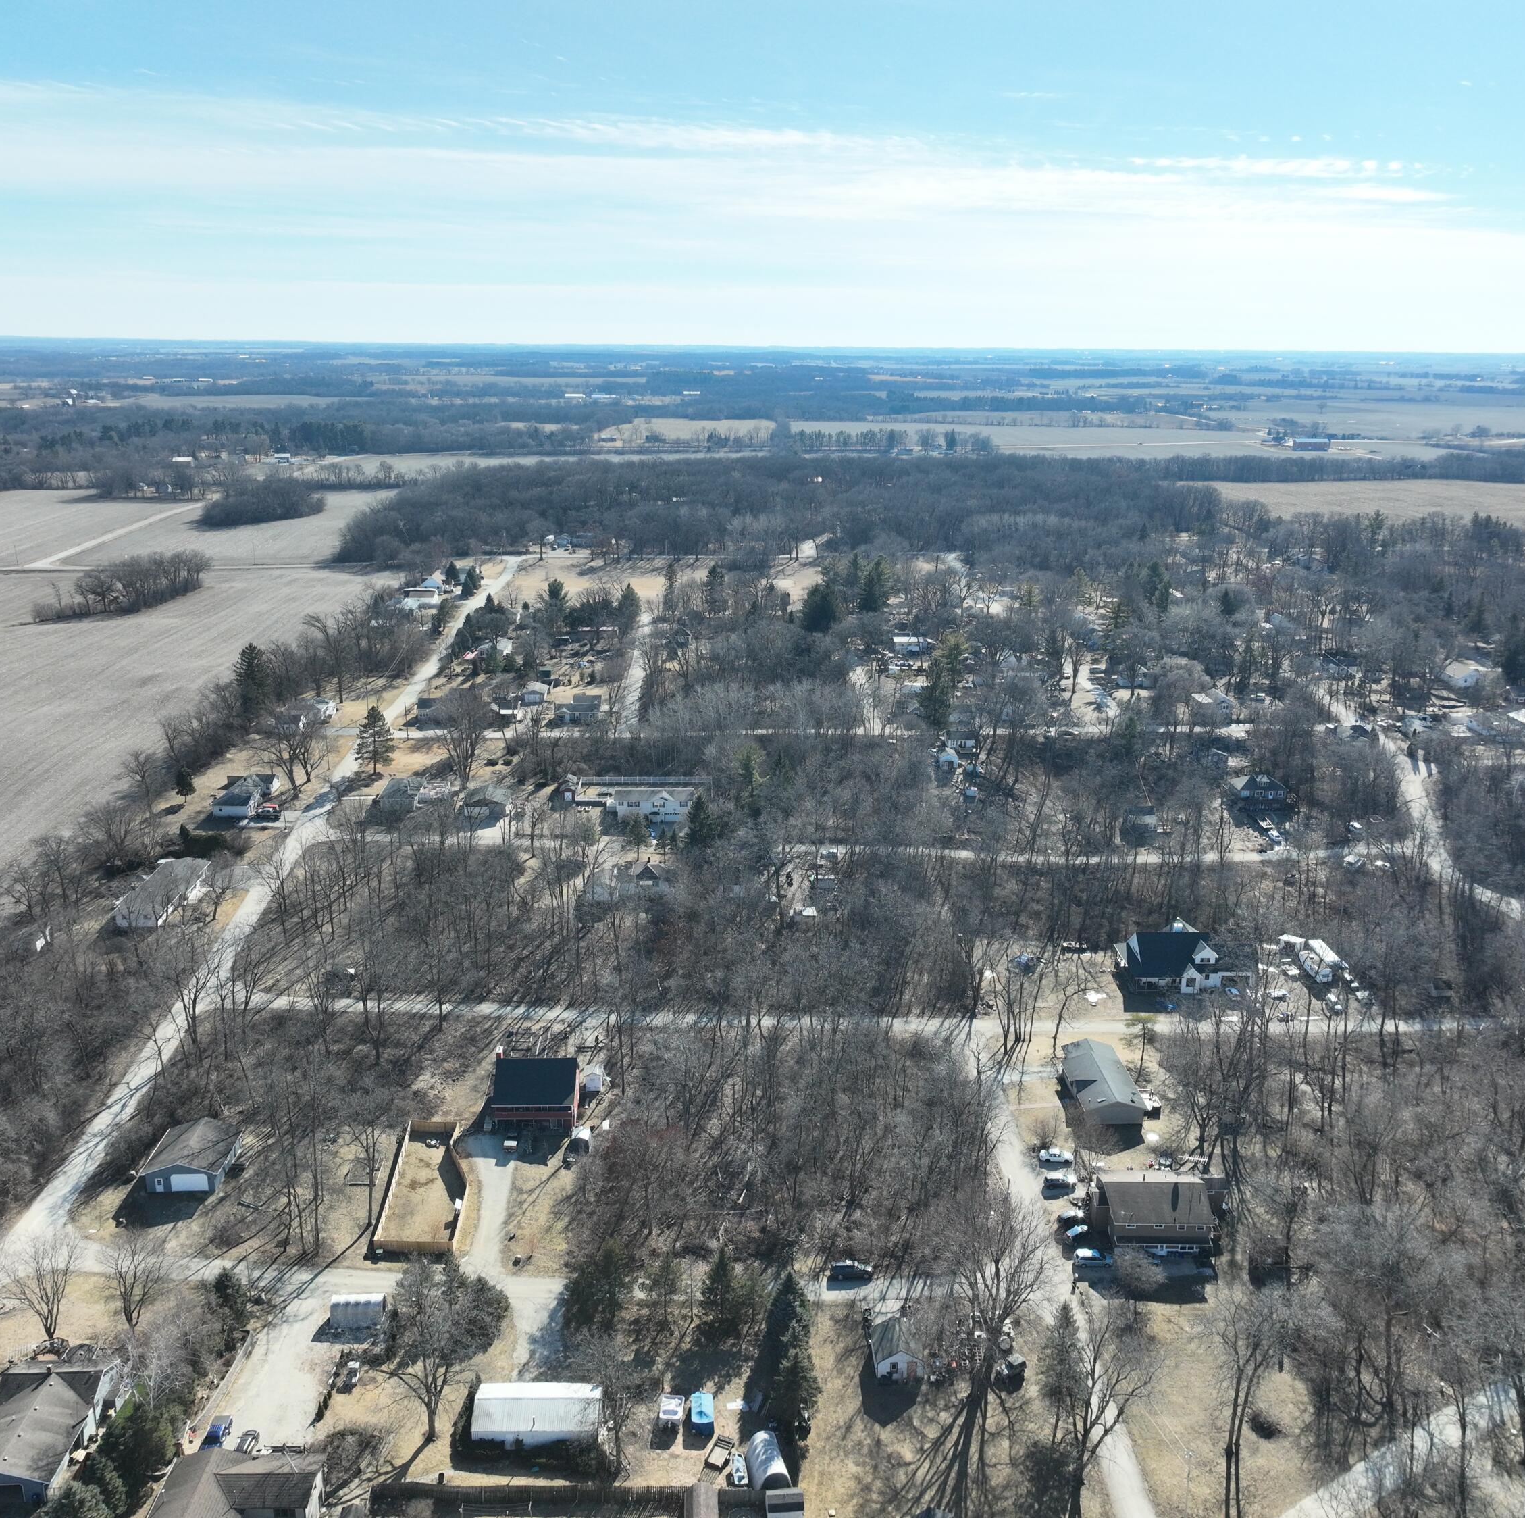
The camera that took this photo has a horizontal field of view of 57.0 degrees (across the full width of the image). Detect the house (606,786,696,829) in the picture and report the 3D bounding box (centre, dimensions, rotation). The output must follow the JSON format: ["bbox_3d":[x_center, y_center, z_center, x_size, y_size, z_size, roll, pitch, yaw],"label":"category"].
[{"bbox_3d":[-26.312,10.563,334.805,19.800,7.000,9.000,0,17,-2],"label":"house"}]

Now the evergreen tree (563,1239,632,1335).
[{"bbox_3d":[-19.603,61.773,166.374,7.504,11.780,7.504,1,17,0],"label":"evergreen tree"}]

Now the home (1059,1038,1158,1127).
[{"bbox_3d":[51.389,48.990,214.018,9.200,4.300,19.300,0,17,-2],"label":"home"}]

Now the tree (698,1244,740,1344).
[{"bbox_3d":[-4.615,60.728,160.876,4.900,11.200,4.900,1,17,0],"label":"tree"}]

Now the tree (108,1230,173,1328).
[{"bbox_3d":[-70.625,59.637,159.940,7.600,12.500,7.400,1,17,0],"label":"tree"}]

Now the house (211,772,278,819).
[{"bbox_3d":[-130.138,8.637,351.585,14.125,5.246,22.196,0,17,-1],"label":"house"}]

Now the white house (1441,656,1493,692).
[{"bbox_3d":[238.310,-28.309,475.679,10.500,5.900,11.500,0,17,-2],"label":"white house"}]

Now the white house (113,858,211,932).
[{"bbox_3d":[-124.561,27.237,290.577,9.888,4.742,28.754,0,17,-1],"label":"white house"}]

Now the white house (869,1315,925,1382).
[{"bbox_3d":[15.159,65.960,156.998,5.400,3.800,5.800,0,17,-2],"label":"white house"}]

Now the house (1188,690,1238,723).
[{"bbox_3d":[143.028,-16.806,441.147,9.888,7.466,14.125,0,17,-1],"label":"house"}]

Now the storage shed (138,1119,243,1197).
[{"bbox_3d":[-77.642,54.129,191.744,10.000,4.650,11.100,0,17,-3],"label":"storage shed"}]

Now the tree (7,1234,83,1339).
[{"bbox_3d":[-80.334,59.774,157.926,8.200,13.200,8.000,1,17,0],"label":"tree"}]

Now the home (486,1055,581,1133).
[{"bbox_3d":[-33.860,49.414,211.865,12.208,9.080,11.098,0,17,-1],"label":"home"}]

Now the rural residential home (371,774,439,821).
[{"bbox_3d":[-86.690,8.140,342.516,10.500,6.000,11.500,0,17,-2],"label":"rural residential home"}]

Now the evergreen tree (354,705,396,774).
[{"bbox_3d":[-103.544,-5.263,375.595,11.011,18.566,11.011,1,17,0],"label":"evergreen tree"}]

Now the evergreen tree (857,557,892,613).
[{"bbox_3d":[48.312,-75.607,607.767,13.705,22.744,13.705,1,17,0],"label":"evergreen tree"}]

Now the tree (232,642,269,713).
[{"bbox_3d":[-156.570,-24.278,429.248,11.616,23.236,11.616,1,17,0],"label":"tree"}]

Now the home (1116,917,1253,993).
[{"bbox_3d":[77.957,36.172,260.246,23.205,8.677,14.428,0,17,-1],"label":"home"}]

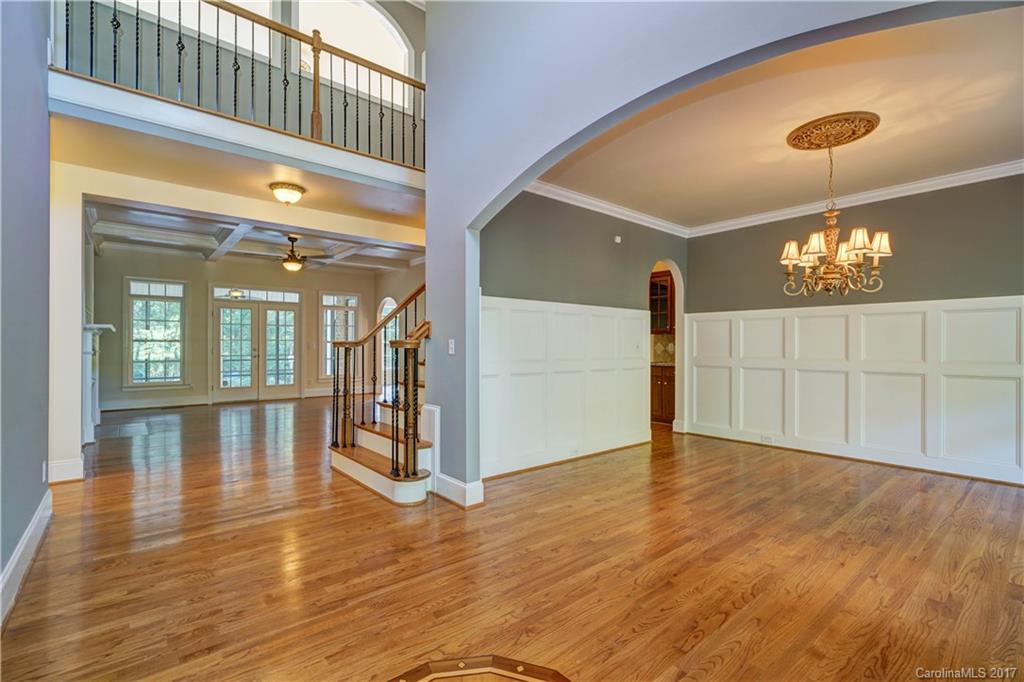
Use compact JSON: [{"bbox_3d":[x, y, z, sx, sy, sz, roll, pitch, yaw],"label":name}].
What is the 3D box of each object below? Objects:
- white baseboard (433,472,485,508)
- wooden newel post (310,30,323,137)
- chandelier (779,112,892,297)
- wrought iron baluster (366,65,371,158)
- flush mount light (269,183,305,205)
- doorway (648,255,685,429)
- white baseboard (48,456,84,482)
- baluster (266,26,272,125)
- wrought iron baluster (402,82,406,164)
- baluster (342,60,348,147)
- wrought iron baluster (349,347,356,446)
[{"bbox_3d":[-0.397,1.097,3.409,0.159,0.178,0.425,0,-1,-40],"label":"white baseboard"},{"bbox_3d":[-1.788,-2.334,4.160,0.082,1.034,0.082,0,-1,-40],"label":"wooden newel post"},{"bbox_3d":[2.246,-0.890,3.172,0.660,1.150,0.660,0,-1,-40],"label":"chandelier"},{"bbox_3d":[-1.402,-2.249,4.485,0.020,0.867,0.020,0,-1,-40],"label":"wrought iron baluster"},{"bbox_3d":[-2.212,-1.423,4.474,0.330,0.178,0.330,0,-1,-40],"label":"flush mount light"},{"bbox_3d":[1.890,0.091,5.680,0.793,2.220,0.136,0,-1,-40],"label":"doorway"},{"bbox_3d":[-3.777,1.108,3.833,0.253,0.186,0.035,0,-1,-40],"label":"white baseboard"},{"bbox_3d":[-2.080,-2.253,3.911,0.020,0.867,0.020,0,-1,-40],"label":"baluster"},{"bbox_3d":[-1.118,-2.248,4.725,0.020,0.867,0.020,0,-1,-40],"label":"wrought iron baluster"},{"bbox_3d":[-1.585,-2.250,4.330,0.040,0.867,0.040,0,-1,-40],"label":"baluster"},{"bbox_3d":[-1.509,0.534,4.343,0.030,0.943,0.030,0,-1,-40],"label":"wrought iron baluster"}]

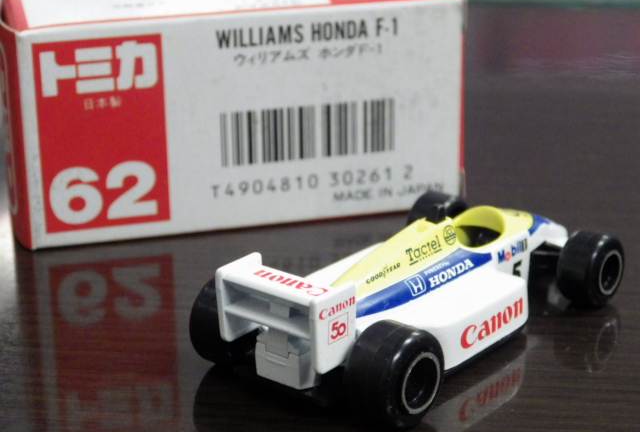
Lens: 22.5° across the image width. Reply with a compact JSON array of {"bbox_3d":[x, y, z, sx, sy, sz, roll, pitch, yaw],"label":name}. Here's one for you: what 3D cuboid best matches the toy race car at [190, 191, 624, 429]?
[{"bbox_3d":[0.017,0.008,0.242,0.037,0.019,0.076,14,24,37],"label":"toy race car"}]

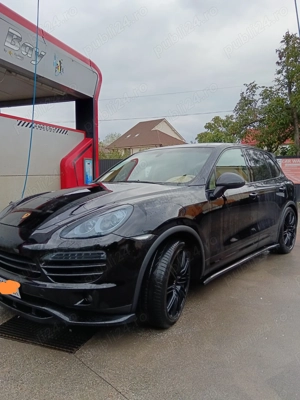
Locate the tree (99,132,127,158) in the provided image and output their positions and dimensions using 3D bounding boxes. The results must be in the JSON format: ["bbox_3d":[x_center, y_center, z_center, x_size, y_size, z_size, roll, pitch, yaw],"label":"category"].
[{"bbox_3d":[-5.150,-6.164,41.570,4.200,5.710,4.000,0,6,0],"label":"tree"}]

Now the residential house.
[{"bbox_3d":[1.903,-7.871,45.966,11.760,8.108,11.424,-6,9,-43],"label":"residential house"}]

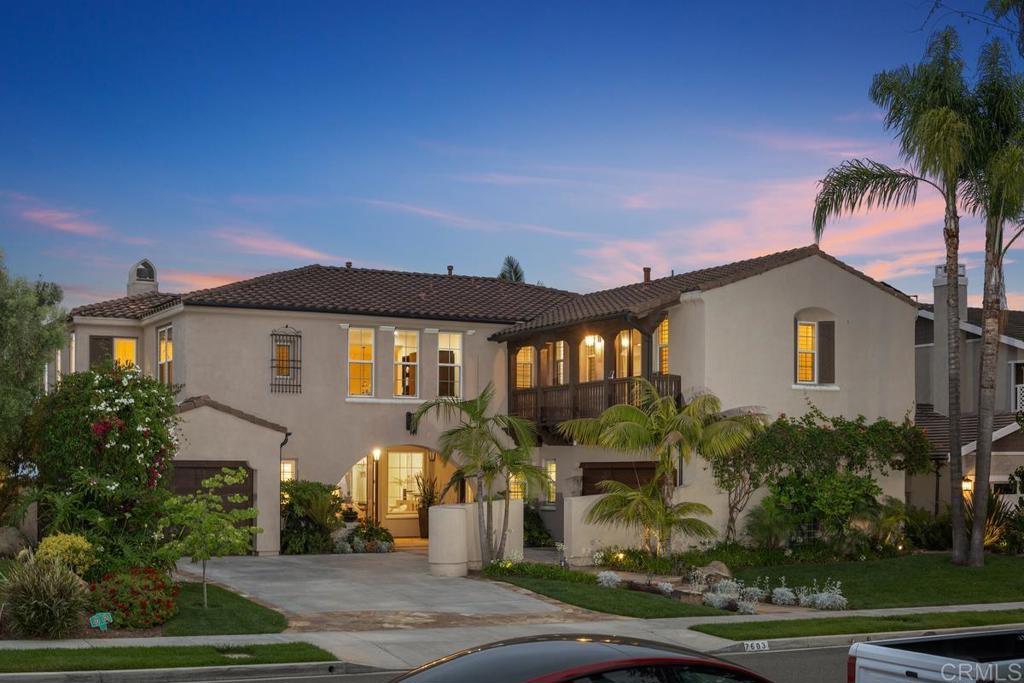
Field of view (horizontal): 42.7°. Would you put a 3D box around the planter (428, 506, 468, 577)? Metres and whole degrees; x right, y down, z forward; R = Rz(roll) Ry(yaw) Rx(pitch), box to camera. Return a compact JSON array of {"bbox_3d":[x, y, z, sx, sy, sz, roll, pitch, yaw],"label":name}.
[{"bbox_3d":[-1.407,4.421,29.000,0.880,1.530,0.880,2,-4,-28],"label":"planter"}]

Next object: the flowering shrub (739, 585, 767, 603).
[{"bbox_3d":[4.577,4.795,24.900,0.520,0.340,0.480,-1,-3,9],"label":"flowering shrub"}]

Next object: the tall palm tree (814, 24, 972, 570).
[{"bbox_3d":[8.857,-1.065,30.300,3.600,12.000,3.500,-1,-3,16],"label":"tall palm tree"}]

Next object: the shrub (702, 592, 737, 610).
[{"bbox_3d":[3.822,4.789,24.100,0.610,0.340,0.520,-1,-3,9],"label":"shrub"}]

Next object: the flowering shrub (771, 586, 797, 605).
[{"bbox_3d":[5.125,4.814,24.700,0.480,0.360,0.450,-1,-3,9],"label":"flowering shrub"}]

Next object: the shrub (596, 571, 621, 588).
[{"bbox_3d":[1.960,4.784,26.300,0.510,0.360,0.480,-1,-3,9],"label":"shrub"}]

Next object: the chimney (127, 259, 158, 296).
[{"bbox_3d":[-10.815,-1.815,38.300,0.800,1.300,0.650,2,-4,-28],"label":"chimney"}]

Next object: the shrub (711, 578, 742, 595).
[{"bbox_3d":[4.164,4.775,25.400,0.600,0.380,0.550,-1,-3,9],"label":"shrub"}]

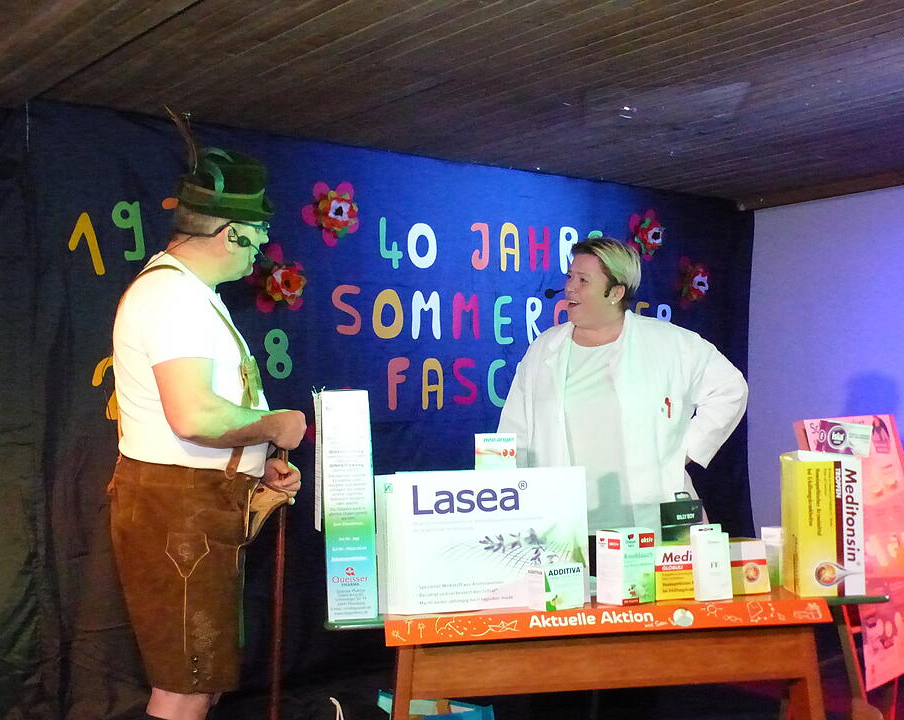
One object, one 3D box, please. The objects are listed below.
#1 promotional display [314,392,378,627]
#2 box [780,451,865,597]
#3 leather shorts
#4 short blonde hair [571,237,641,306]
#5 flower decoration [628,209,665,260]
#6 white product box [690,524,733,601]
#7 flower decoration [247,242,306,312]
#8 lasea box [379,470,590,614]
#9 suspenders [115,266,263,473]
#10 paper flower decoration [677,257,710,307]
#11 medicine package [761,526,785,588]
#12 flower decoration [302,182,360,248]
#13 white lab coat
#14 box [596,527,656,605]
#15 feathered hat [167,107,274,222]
[{"bbox_3d":[-0.238,0.322,2.788,0.110,0.515,0.150,-1,-3,-9],"label":"promotional display"},{"bbox_3d":[0.875,0.389,2.893,0.148,0.318,0.165,-2,-3,3],"label":"box"},{"bbox_3d":[-0.686,0.546,3.120,0.350,0.585,0.410,-1,-3,-12],"label":"leather shorts"},{"bbox_3d":[0.428,-0.247,3.400,0.200,0.195,0.168,0,-3,-24],"label":"short blonde hair"},{"bbox_3d":[0.987,-0.637,6.192,0.265,0.265,0.080,1,-4,-43],"label":"flower decoration"},{"bbox_3d":[0.598,0.466,2.817,0.082,0.168,0.046,-1,-3,-12],"label":"white product box"},{"bbox_3d":[-0.666,-0.310,4.646,0.270,0.265,0.080,1,-4,-43],"label":"flower decoration"},{"bbox_3d":[0.064,0.407,2.805,0.485,0.315,0.100,-1,-3,-9],"label":"lasea box"},{"bbox_3d":[-0.647,0.026,3.020,0.360,0.530,0.350,-2,-3,0],"label":"suspenders"},{"bbox_3d":[1.356,-0.441,6.851,0.260,0.280,0.080,1,-3,-39],"label":"paper flower decoration"},{"bbox_3d":[0.775,0.468,2.924,0.060,0.142,0.045,-2,-2,5],"label":"medicine package"},{"bbox_3d":[-0.533,-0.638,5.312,0.270,0.280,0.080,1,-3,-39],"label":"flower decoration"},{"bbox_3d":[0.474,0.253,3.343,0.610,0.800,0.370,-3,-3,28],"label":"white lab coat"},{"bbox_3d":[0.402,0.476,2.838,0.105,0.170,0.082,0,-4,-37],"label":"box"},{"bbox_3d":[-0.594,-0.501,3.130,0.270,0.280,0.245,-1,-3,-12],"label":"feathered hat"}]

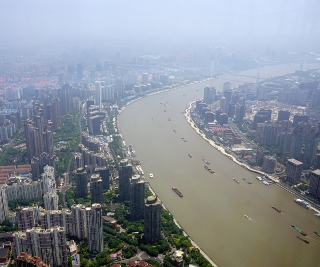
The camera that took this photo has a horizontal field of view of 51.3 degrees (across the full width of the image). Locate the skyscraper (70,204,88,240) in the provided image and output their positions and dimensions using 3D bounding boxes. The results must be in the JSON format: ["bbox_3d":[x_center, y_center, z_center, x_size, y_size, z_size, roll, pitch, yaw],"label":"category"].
[{"bbox_3d":[-193.610,213.290,799.300,33.000,86.000,22.000,2,19,0],"label":"skyscraper"}]

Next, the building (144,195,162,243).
[{"bbox_3d":[-16.620,206.250,817.370,31.260,115.480,31.260,-8,19,-25],"label":"building"}]

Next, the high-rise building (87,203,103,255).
[{"bbox_3d":[-144.630,215.510,748.410,32.000,117.000,22.000,2,19,0],"label":"high-rise building"}]

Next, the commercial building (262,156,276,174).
[{"bbox_3d":[401.700,117.500,1223.730,25.000,66.000,29.000,-9,22,-25],"label":"commercial building"}]

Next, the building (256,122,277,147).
[{"bbox_3d":[474.070,5.060,1492.580,78.000,101.000,20.000,-3,20,-9],"label":"building"}]

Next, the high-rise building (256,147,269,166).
[{"bbox_3d":[391.280,89.610,1267.940,22.490,67.290,37.490,-8,19,-23],"label":"high-rise building"}]

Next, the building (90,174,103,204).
[{"bbox_3d":[-184.180,173.650,988.820,30.000,103.000,29.000,-4,20,-13],"label":"building"}]

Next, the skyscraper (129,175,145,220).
[{"bbox_3d":[-62.160,181.640,922.160,36.000,135.000,32.000,-4,20,-13],"label":"skyscraper"}]

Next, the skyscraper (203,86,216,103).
[{"bbox_3d":[327.660,-248.500,2201.060,70.000,105.000,38.000,6,20,14],"label":"skyscraper"}]

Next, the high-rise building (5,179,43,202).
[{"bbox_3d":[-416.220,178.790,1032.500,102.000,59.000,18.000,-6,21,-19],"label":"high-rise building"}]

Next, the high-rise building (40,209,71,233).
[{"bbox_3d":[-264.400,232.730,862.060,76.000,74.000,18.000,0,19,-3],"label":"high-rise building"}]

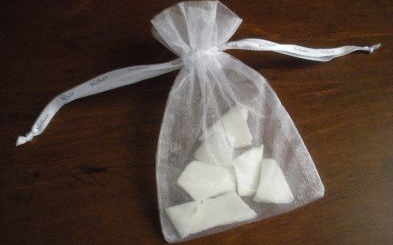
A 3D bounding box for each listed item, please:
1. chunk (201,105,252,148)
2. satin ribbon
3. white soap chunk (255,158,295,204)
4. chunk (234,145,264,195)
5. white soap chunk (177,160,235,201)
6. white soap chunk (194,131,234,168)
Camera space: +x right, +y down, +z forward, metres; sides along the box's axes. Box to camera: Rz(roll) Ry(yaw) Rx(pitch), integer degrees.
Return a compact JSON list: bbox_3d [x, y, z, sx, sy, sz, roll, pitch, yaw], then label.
[{"bbox_3d":[0.018,0.005,0.274,0.033,0.016,0.029,-6,63,-3],"label":"chunk"},{"bbox_3d":[0.004,-0.037,0.291,0.265,0.024,0.040,-16,64,-8],"label":"satin ribbon"},{"bbox_3d":[0.048,0.037,0.257,0.023,0.016,0.027,4,63,2],"label":"white soap chunk"},{"bbox_3d":[0.035,0.031,0.260,0.019,0.017,0.030,-6,63,-3],"label":"chunk"},{"bbox_3d":[0.007,0.038,0.256,0.035,0.017,0.024,9,63,5],"label":"white soap chunk"},{"bbox_3d":[0.011,0.018,0.260,0.024,0.016,0.023,4,63,2],"label":"white soap chunk"}]

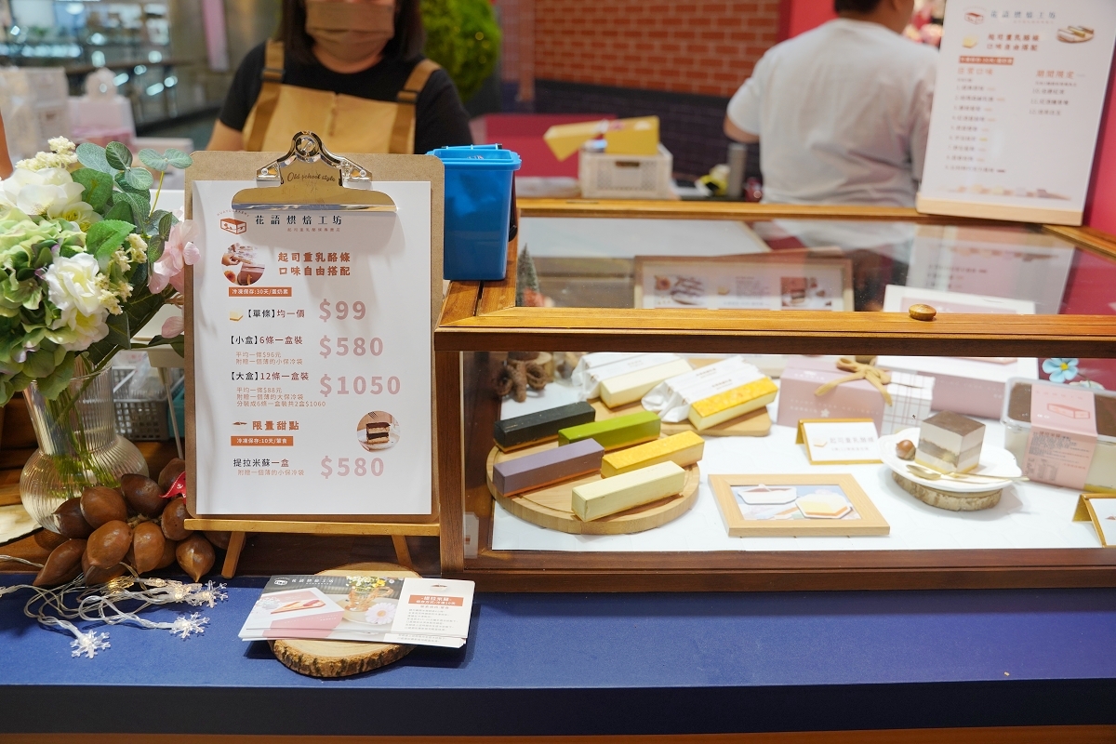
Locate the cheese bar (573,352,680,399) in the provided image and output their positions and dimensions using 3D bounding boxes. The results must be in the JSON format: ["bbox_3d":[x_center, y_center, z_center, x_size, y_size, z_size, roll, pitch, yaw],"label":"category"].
[{"bbox_3d":[0.093,0.000,1.092,0.131,0.026,0.026,-15,44,-22],"label":"cheese bar"}]

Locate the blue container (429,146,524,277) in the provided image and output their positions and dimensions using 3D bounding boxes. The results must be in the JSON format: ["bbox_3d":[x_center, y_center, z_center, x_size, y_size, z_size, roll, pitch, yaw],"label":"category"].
[{"bbox_3d":[-0.078,-0.153,0.830,0.084,0.115,0.092,1,23,-2],"label":"blue container"}]

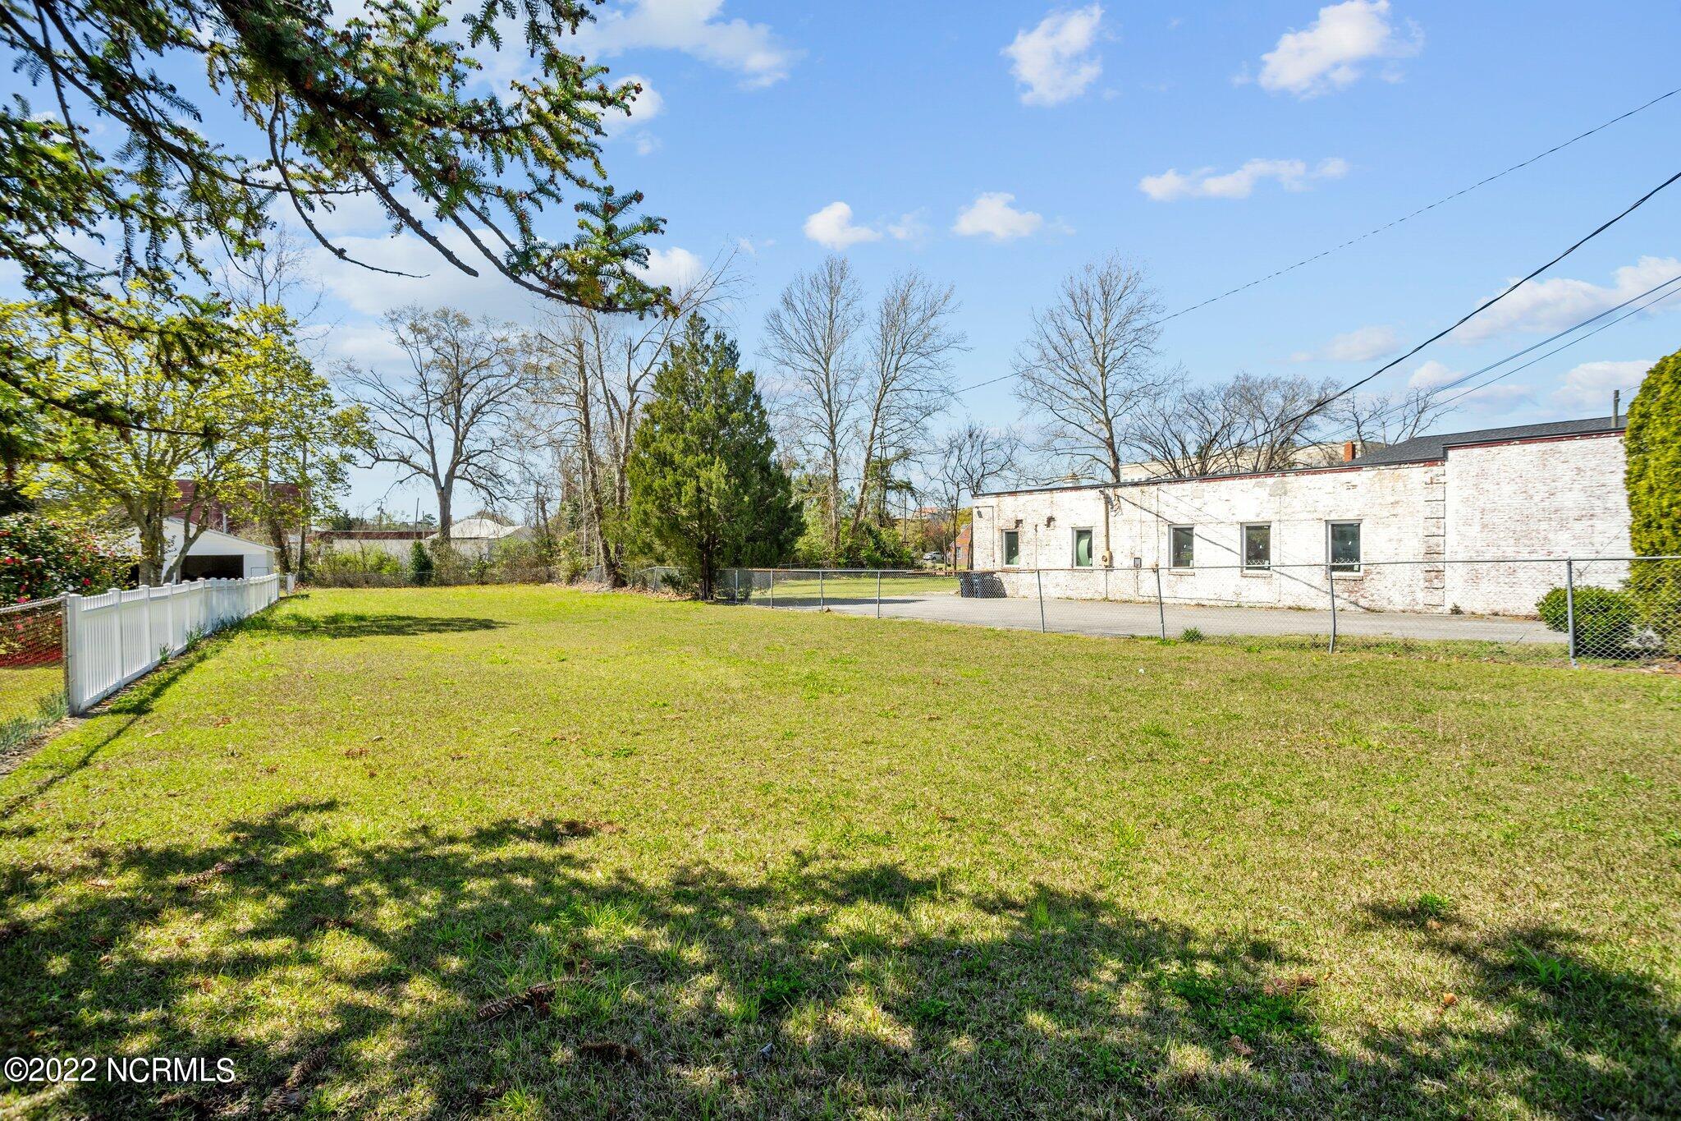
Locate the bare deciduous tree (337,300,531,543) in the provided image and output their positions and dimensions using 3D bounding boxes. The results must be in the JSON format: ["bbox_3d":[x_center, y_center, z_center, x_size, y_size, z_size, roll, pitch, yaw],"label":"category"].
[{"bbox_3d":[-31.400,-8.800,61.500,13.600,21.700,13.200,0,1,0],"label":"bare deciduous tree"}]

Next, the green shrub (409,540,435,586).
[{"bbox_3d":[-29.800,0.190,56.500,1.800,3.350,1.750,0,1,0],"label":"green shrub"}]

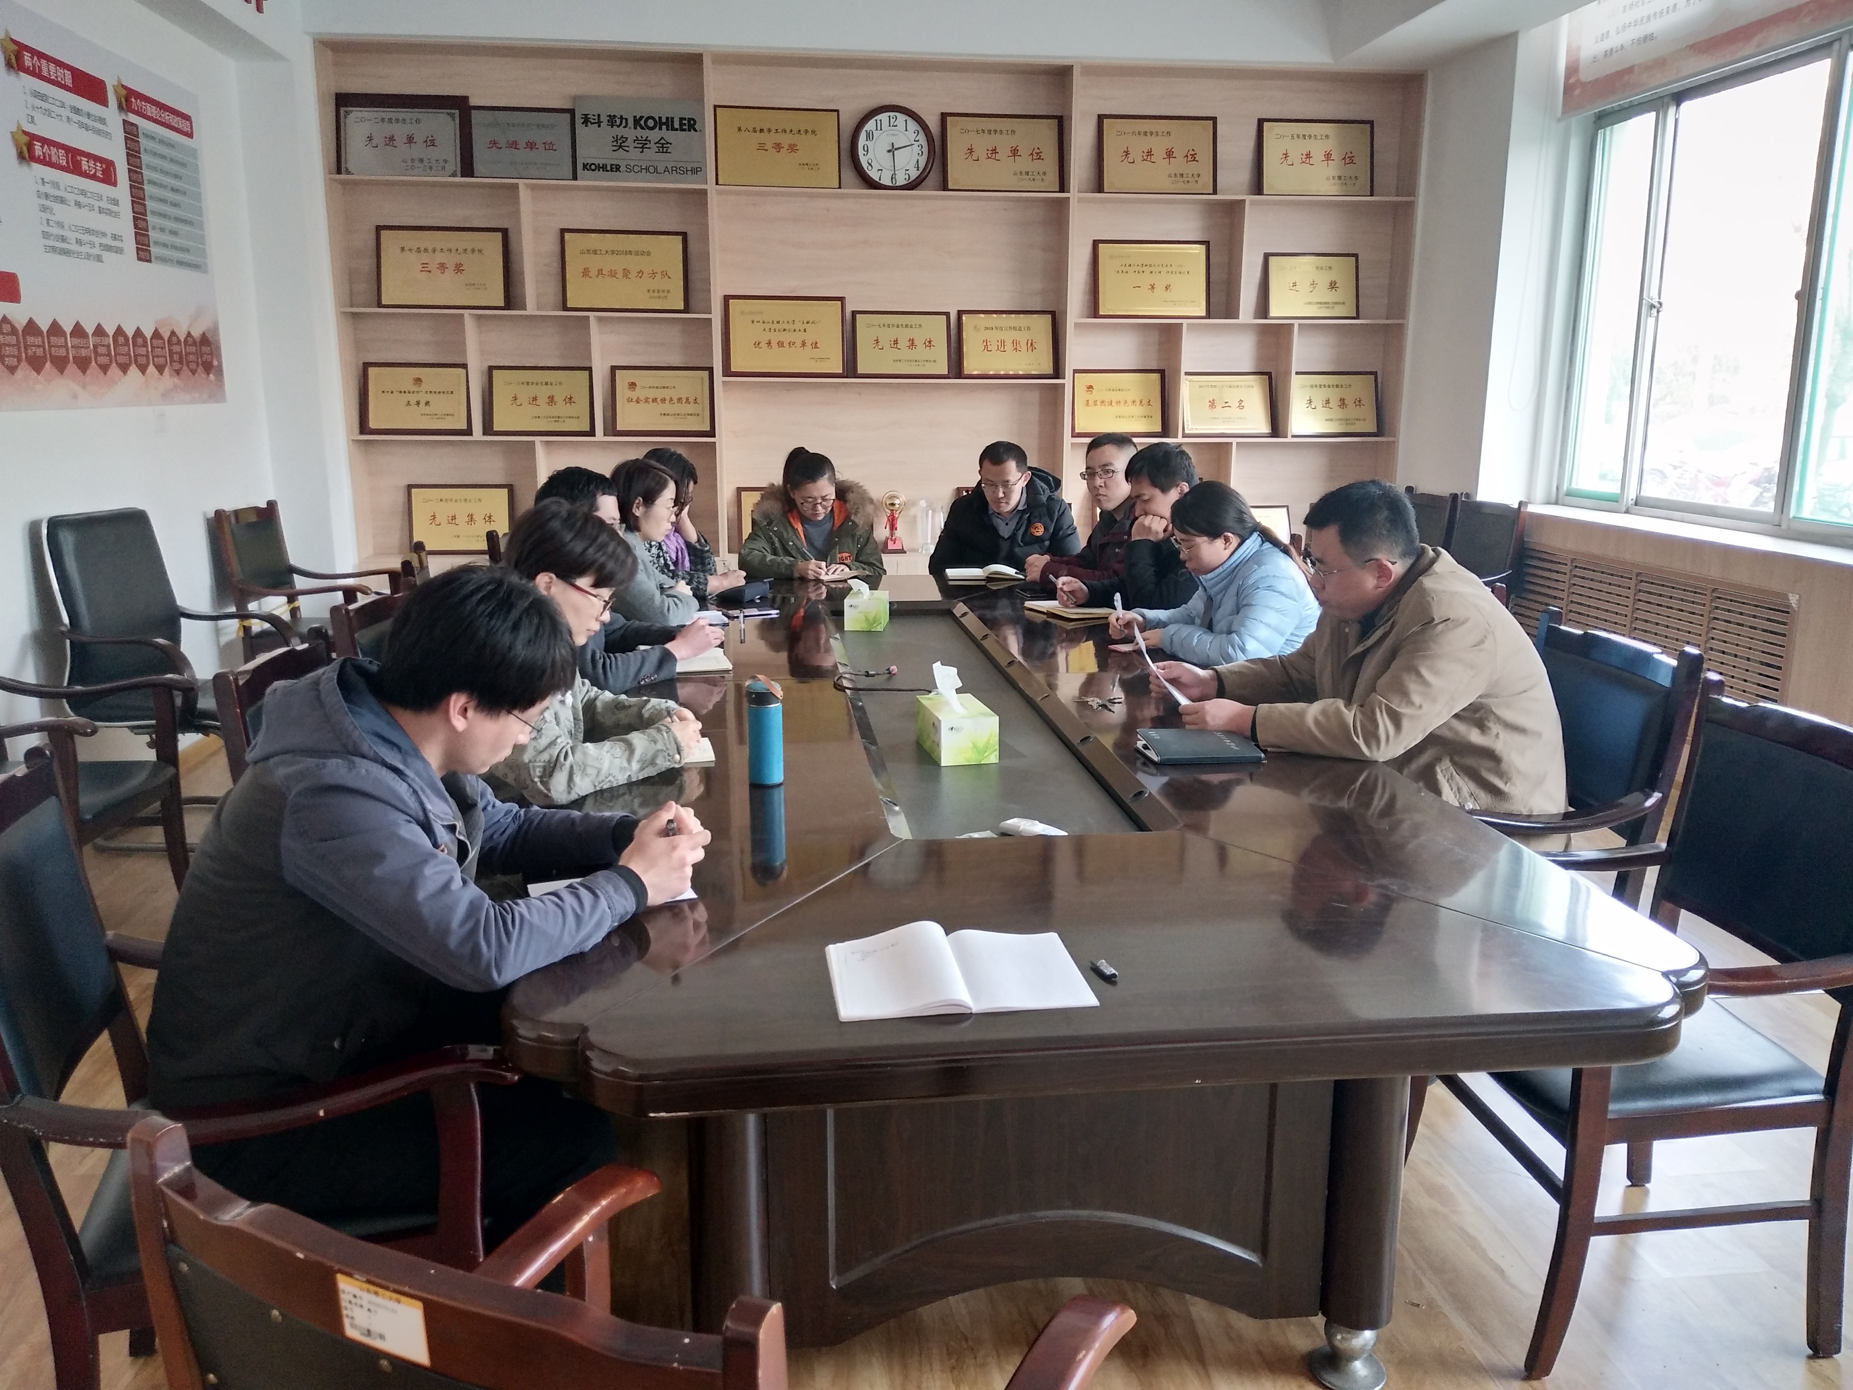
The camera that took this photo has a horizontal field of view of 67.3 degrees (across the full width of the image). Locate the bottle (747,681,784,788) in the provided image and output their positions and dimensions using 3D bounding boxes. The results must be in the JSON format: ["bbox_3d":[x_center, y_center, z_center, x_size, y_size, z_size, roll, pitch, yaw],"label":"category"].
[{"bbox_3d":[-0.284,0.066,2.442,0.063,0.183,0.063,-1,12,-7],"label":"bottle"}]

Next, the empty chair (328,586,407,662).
[{"bbox_3d":[-1.096,0.231,3.637,0.610,1.000,0.570,0,12,-2],"label":"empty chair"}]

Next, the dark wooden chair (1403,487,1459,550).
[{"bbox_3d":[2.344,-0.554,7.308,0.610,1.000,0.570,-1,12,-4],"label":"dark wooden chair"}]

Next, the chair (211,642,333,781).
[{"bbox_3d":[-0.999,0.399,2.861,0.610,1.000,0.570,-1,12,-4],"label":"chair"}]

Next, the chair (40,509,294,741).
[{"bbox_3d":[-2.455,-0.054,4.518,0.620,1.030,0.570,3,13,12],"label":"chair"}]

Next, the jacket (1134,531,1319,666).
[{"bbox_3d":[0.830,-0.126,3.783,0.540,0.610,0.500,-1,12,-7],"label":"jacket"}]

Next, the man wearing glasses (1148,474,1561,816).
[{"bbox_3d":[0.947,0.185,3.124,0.820,1.320,0.570,1,12,5],"label":"man wearing glasses"}]

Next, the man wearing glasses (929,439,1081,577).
[{"bbox_3d":[0.298,-0.365,5.471,0.580,1.250,0.700,0,12,-2],"label":"man wearing glasses"}]

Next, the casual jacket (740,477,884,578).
[{"bbox_3d":[-0.427,-0.479,5.276,0.570,0.630,0.480,-1,12,-5],"label":"casual jacket"}]

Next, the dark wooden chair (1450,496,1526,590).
[{"bbox_3d":[2.377,-0.440,6.549,0.600,0.950,0.580,-2,13,-10],"label":"dark wooden chair"}]

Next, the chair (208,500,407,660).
[{"bbox_3d":[-2.593,-0.323,5.927,0.610,0.950,0.580,1,12,5],"label":"chair"}]

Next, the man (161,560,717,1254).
[{"bbox_3d":[-0.626,0.442,1.847,0.700,1.220,0.530,-4,13,-20],"label":"man"}]

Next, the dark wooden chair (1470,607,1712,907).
[{"bbox_3d":[1.232,0.348,3.132,0.610,1.000,0.570,-1,12,-7],"label":"dark wooden chair"}]

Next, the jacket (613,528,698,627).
[{"bbox_3d":[-1.031,-0.295,4.788,0.500,0.570,0.460,-1,12,-5],"label":"jacket"}]

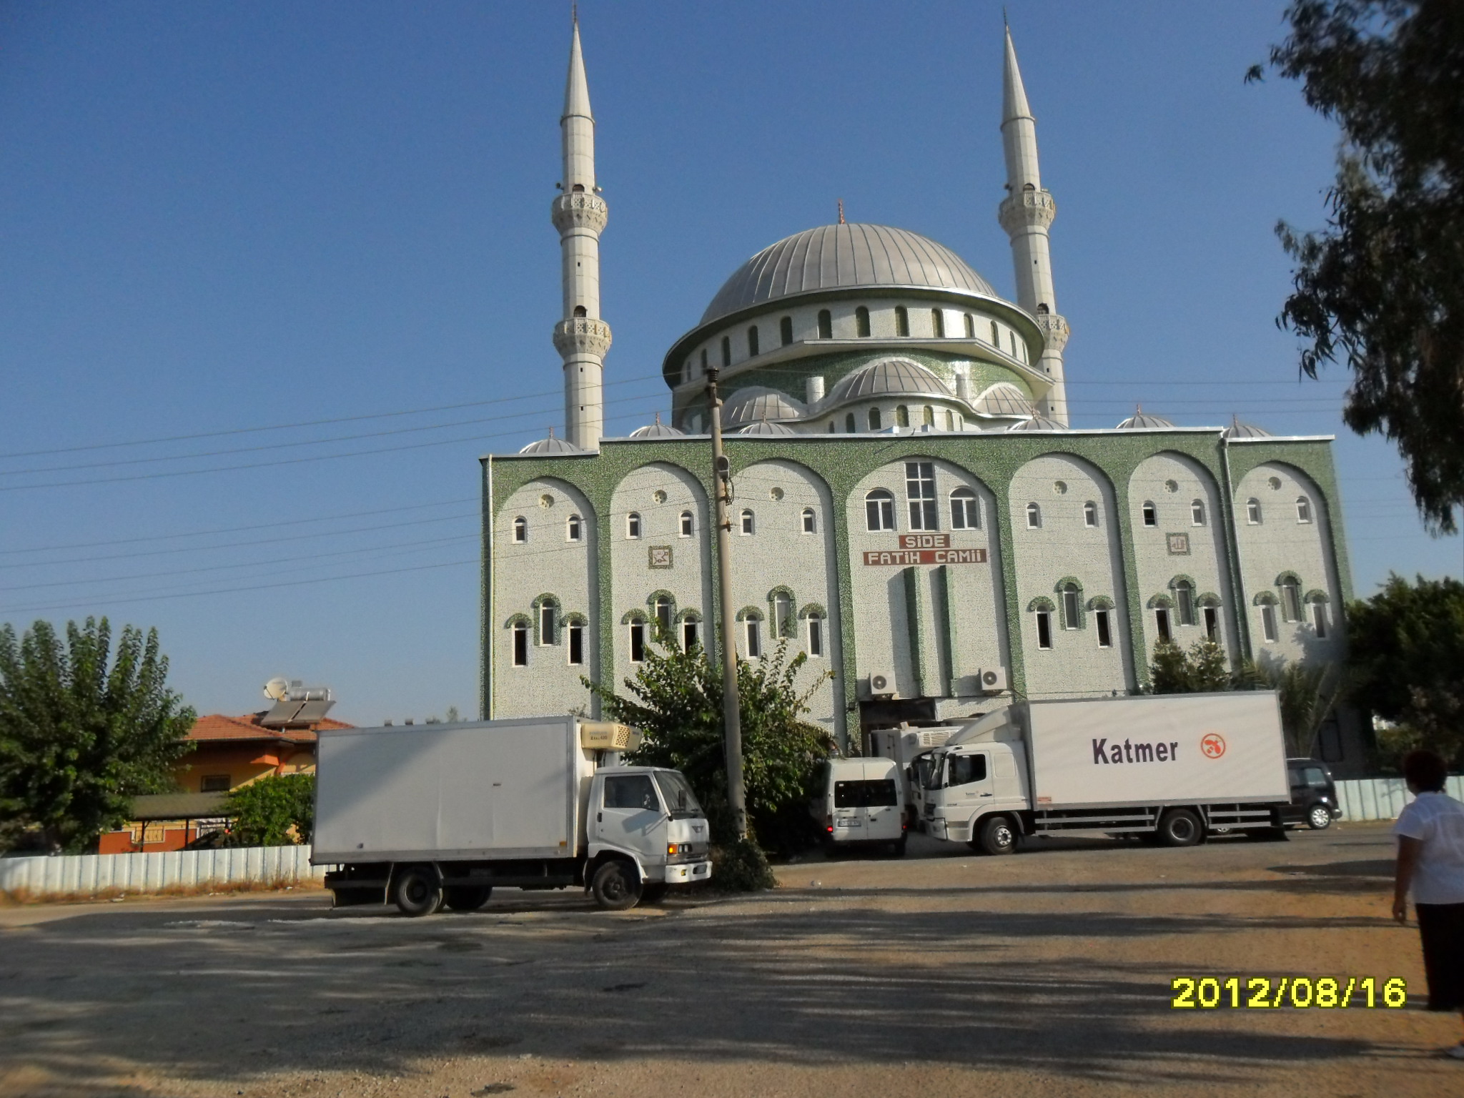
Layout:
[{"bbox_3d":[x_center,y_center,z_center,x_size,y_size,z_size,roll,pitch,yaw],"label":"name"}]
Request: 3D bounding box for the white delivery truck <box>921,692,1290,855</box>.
[{"bbox_3d":[9.184,5.662,28.731,8.300,3.620,2.450,-3,-11,4],"label":"white delivery truck"}]

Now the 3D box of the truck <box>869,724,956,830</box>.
[{"bbox_3d":[6.737,7.897,39.543,2.150,3.150,6.400,-2,-11,-4],"label":"truck"}]

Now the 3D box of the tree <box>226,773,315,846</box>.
[{"bbox_3d":[-12.762,7.868,33.223,3.200,2.680,3.000,-3,-11,0],"label":"tree"}]

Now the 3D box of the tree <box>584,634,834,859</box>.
[{"bbox_3d":[-0.474,4.362,24.627,5.100,5.170,4.700,-3,-11,0],"label":"tree"}]

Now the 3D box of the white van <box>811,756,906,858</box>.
[{"bbox_3d":[3.368,6.910,31.006,1.970,2.400,5.100,-3,-11,0],"label":"white van"}]

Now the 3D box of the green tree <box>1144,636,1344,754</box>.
[{"bbox_3d":[17.936,6.017,39.929,6.200,6.070,4.500,-3,-11,0],"label":"green tree"}]

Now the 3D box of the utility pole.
[{"bbox_3d":[-0.104,1.263,22.179,0.420,10.160,0.420,-3,-11,0],"label":"utility pole"}]

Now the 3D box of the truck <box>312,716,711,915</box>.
[{"bbox_3d":[-3.643,4.471,19.329,6.400,3.030,2.100,-6,-12,14],"label":"truck"}]

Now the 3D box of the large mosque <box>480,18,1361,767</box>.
[{"bbox_3d":[6.153,-11.010,58.375,34.780,47.700,22.000,-2,-11,-6],"label":"large mosque"}]

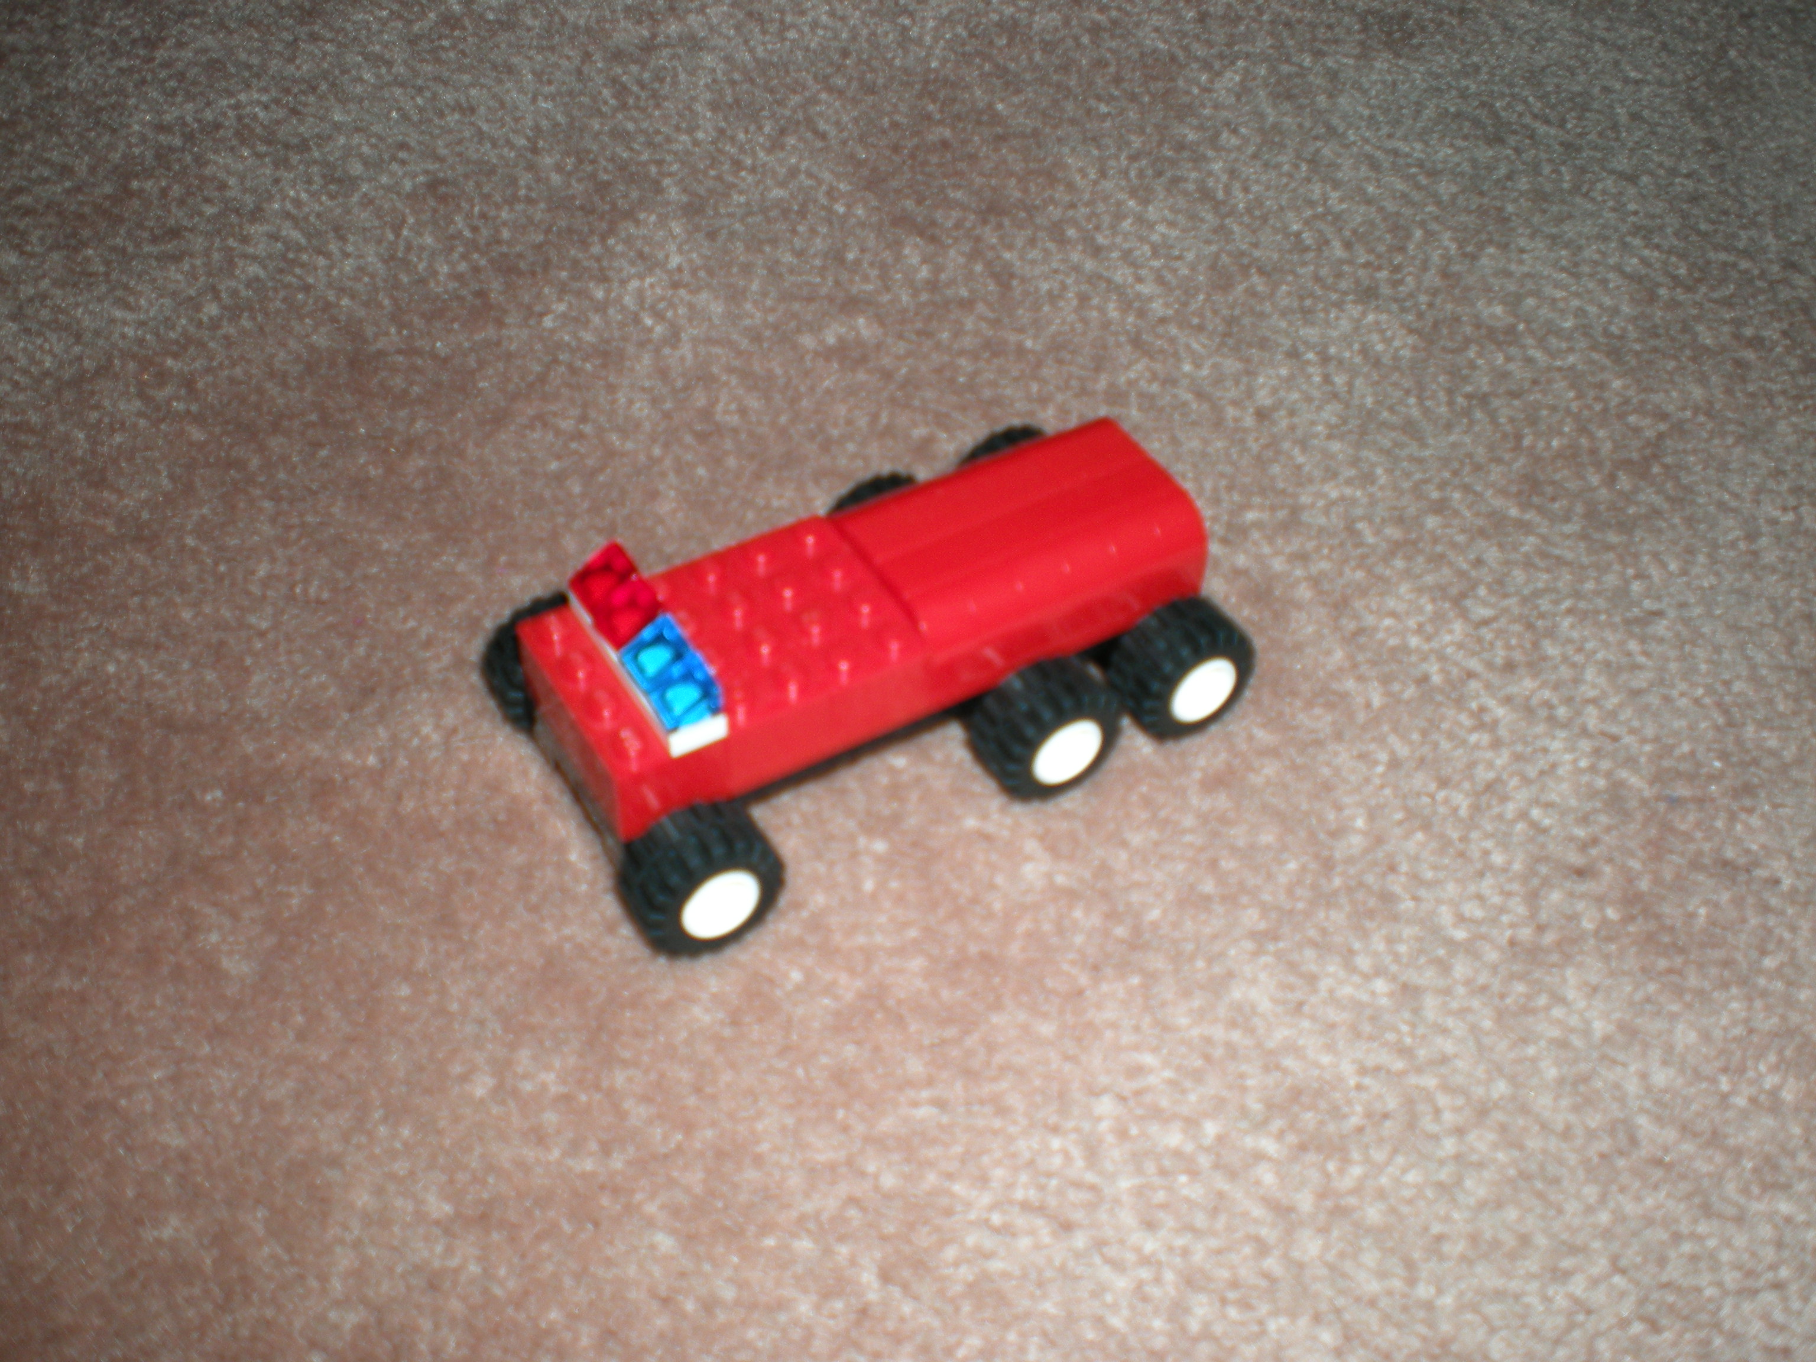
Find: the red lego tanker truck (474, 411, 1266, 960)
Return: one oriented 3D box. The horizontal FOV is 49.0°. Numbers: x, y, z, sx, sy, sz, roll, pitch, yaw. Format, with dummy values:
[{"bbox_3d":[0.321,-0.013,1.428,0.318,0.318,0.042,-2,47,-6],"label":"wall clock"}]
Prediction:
[{"bbox_3d":[-0.004,-0.008,0.292,0.101,0.038,0.055,-22,52,-21],"label":"red lego tanker truck"}]

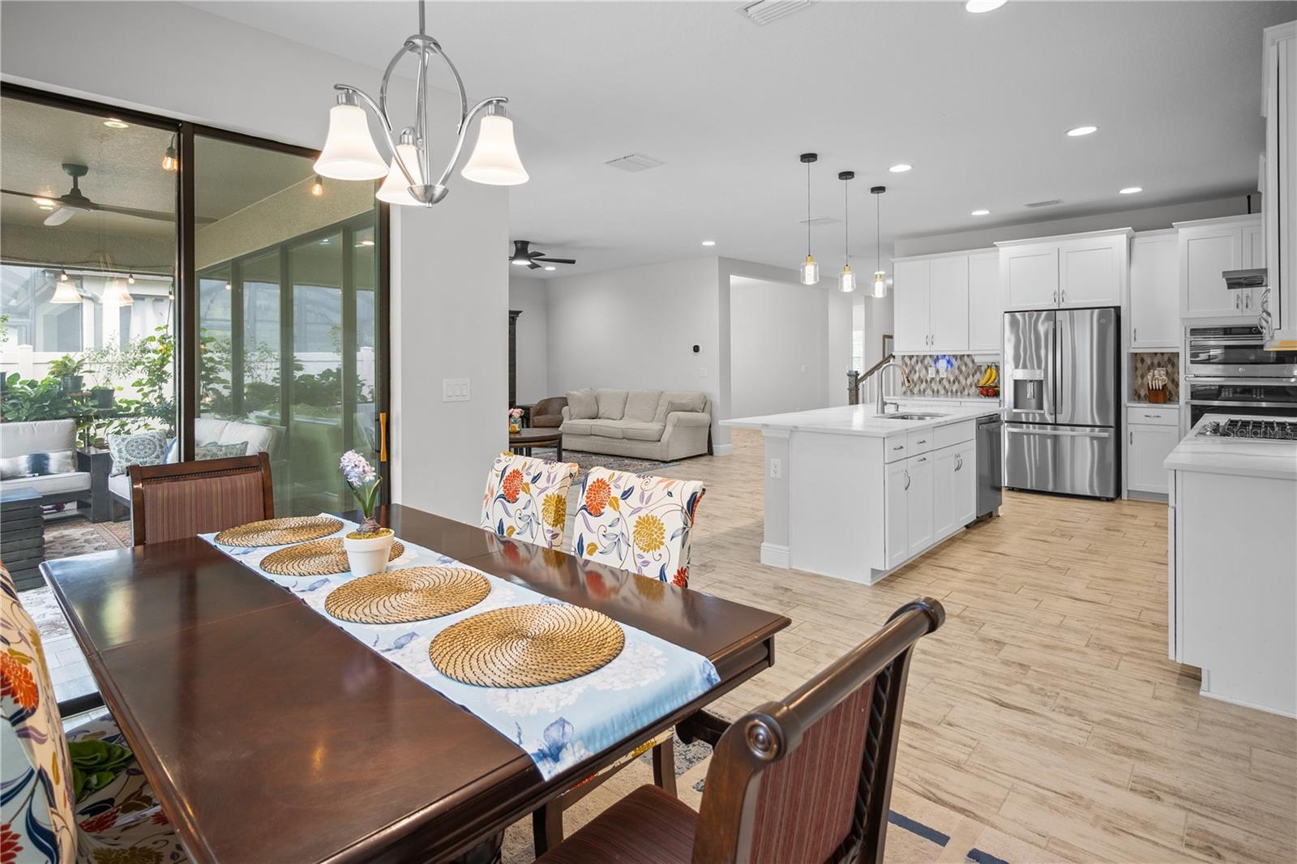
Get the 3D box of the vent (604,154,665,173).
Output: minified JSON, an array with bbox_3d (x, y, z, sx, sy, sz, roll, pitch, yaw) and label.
[{"bbox_3d":[-0.097,-1.983,4.779,0.330,0.030,0.320,3,5,42],"label":"vent"}]

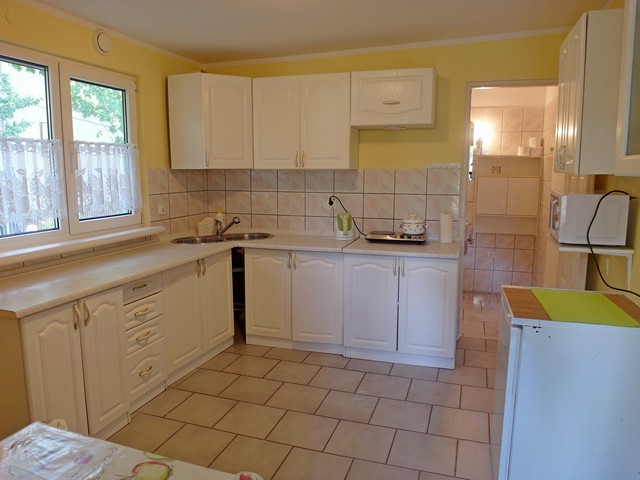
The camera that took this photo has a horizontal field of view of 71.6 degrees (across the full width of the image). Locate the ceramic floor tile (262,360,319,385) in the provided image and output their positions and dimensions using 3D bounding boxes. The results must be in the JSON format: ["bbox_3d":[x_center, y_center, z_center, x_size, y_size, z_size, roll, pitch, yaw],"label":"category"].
[{"bbox_3d":[-0.186,0.937,3.124,0.317,0.010,0.317,3,9,18],"label":"ceramic floor tile"}]

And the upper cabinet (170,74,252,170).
[{"bbox_3d":[-0.812,-0.944,3.671,0.594,0.714,0.594,3,9,19],"label":"upper cabinet"}]

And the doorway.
[{"bbox_3d":[1.566,-0.187,3.460,0.888,2.022,0.160,3,9,17],"label":"doorway"}]

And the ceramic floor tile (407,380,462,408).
[{"bbox_3d":[0.722,0.968,2.792,0.315,0.010,0.315,3,9,19],"label":"ceramic floor tile"}]

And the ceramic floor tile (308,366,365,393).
[{"bbox_3d":[0.118,0.921,2.926,0.308,0.012,0.308,3,9,18],"label":"ceramic floor tile"}]

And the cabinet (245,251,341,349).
[{"bbox_3d":[-0.123,0.441,3.686,0.800,0.785,0.530,3,9,19],"label":"cabinet"}]

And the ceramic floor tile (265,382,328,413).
[{"bbox_3d":[-0.129,0.957,2.684,0.308,0.012,0.308,3,9,18],"label":"ceramic floor tile"}]

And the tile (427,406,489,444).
[{"bbox_3d":[0.770,1.018,2.442,0.315,0.010,0.315,3,9,19],"label":"tile"}]

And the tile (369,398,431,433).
[{"bbox_3d":[0.470,1.004,2.543,0.315,0.010,0.315,3,9,19],"label":"tile"}]

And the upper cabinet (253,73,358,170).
[{"bbox_3d":[-0.105,-0.941,3.646,0.802,0.720,0.338,3,9,17],"label":"upper cabinet"}]

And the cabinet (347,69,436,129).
[{"bbox_3d":[0.577,-1.070,3.423,0.605,0.390,0.307,3,9,17],"label":"cabinet"}]

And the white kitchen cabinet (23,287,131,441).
[{"bbox_3d":[-1.400,0.657,2.228,0.554,0.797,0.589,3,9,17],"label":"white kitchen cabinet"}]

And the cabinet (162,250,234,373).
[{"bbox_3d":[-1.084,0.504,3.249,0.530,0.785,0.800,3,9,19],"label":"cabinet"}]

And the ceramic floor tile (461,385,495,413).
[{"bbox_3d":[1.023,0.982,2.691,0.315,0.010,0.315,3,9,19],"label":"ceramic floor tile"}]

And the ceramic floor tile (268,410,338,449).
[{"bbox_3d":[-0.081,1.006,2.344,0.308,0.012,0.308,3,9,18],"label":"ceramic floor tile"}]

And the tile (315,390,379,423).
[{"bbox_3d":[0.172,1.004,2.671,0.317,0.010,0.317,3,9,18],"label":"tile"}]

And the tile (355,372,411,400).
[{"bbox_3d":[0.428,0.967,2.925,0.317,0.010,0.317,3,9,18],"label":"tile"}]

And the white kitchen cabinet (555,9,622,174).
[{"bbox_3d":[1.522,-0.745,2.389,0.322,0.763,0.626,3,9,17],"label":"white kitchen cabinet"}]

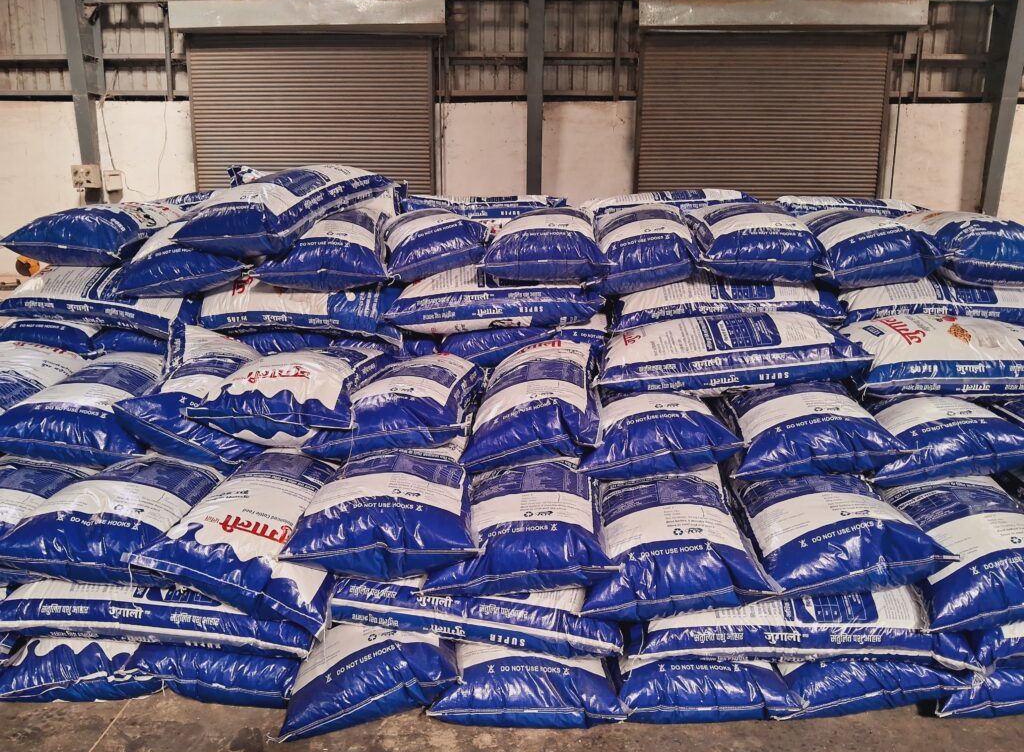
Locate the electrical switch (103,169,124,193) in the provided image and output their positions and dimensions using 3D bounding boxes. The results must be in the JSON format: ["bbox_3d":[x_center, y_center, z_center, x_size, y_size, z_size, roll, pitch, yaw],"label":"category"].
[{"bbox_3d":[-4.405,-2.153,8.500,0.180,0.215,0.075,0,9,-1],"label":"electrical switch"}]

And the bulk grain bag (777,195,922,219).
[{"bbox_3d":[1.776,-0.880,4.213,0.830,0.200,0.530,0,12,0],"label":"bulk grain bag"}]

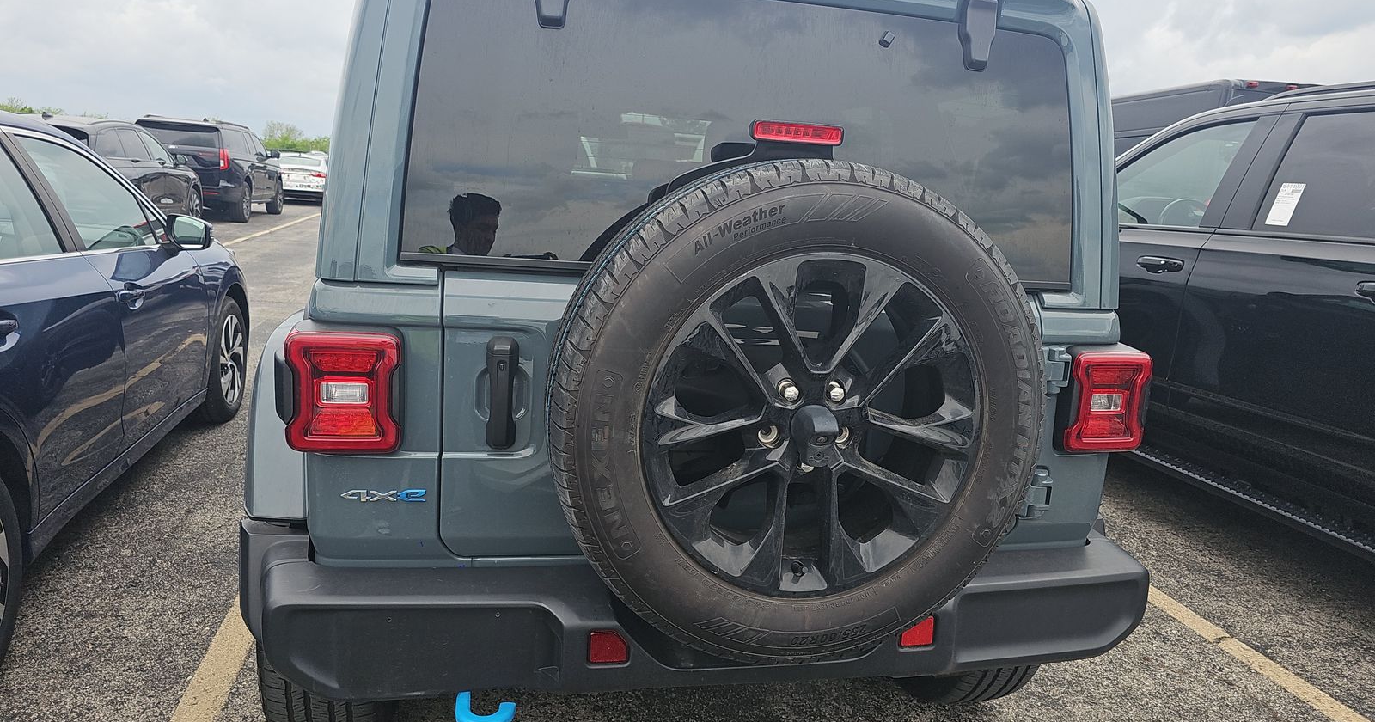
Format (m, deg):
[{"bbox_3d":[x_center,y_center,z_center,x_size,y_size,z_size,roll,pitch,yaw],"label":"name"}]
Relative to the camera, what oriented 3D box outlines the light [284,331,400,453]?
[{"bbox_3d":[-0.588,0.047,1.577,0.187,0.210,0.100,1,11,-12],"label":"light"}]

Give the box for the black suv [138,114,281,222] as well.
[{"bbox_3d":[-10.275,-4.108,19.777,2.030,1.940,5.300,1,11,-14],"label":"black suv"}]

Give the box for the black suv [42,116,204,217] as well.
[{"bbox_3d":[-9.997,-3.214,15.637,1.950,1.720,4.900,2,11,-10],"label":"black suv"}]

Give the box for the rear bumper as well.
[{"bbox_3d":[0.113,0.459,1.768,1.800,0.235,0.350,1,11,-12],"label":"rear bumper"}]

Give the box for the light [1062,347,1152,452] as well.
[{"bbox_3d":[0.847,0.075,1.886,0.187,0.210,0.100,1,11,-12],"label":"light"}]

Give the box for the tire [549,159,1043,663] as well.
[{"bbox_3d":[0.179,0.086,1.502,0.814,0.814,0.265,1,11,-12],"label":"tire"}]

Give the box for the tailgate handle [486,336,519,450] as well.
[{"bbox_3d":[-0.331,0.052,1.627,0.052,0.200,0.060,1,11,-12],"label":"tailgate handle"}]

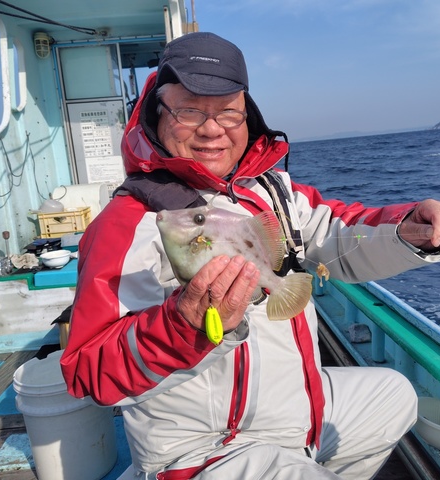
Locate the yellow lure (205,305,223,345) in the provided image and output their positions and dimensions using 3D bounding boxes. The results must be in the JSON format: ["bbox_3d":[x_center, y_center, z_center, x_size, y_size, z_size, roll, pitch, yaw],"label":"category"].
[{"bbox_3d":[-0.007,0.115,0.570,0.021,0.053,0.015,-9,12,-11],"label":"yellow lure"}]

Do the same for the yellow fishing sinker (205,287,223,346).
[{"bbox_3d":[-0.009,0.102,0.570,0.021,0.079,0.015,-9,12,-11],"label":"yellow fishing sinker"}]

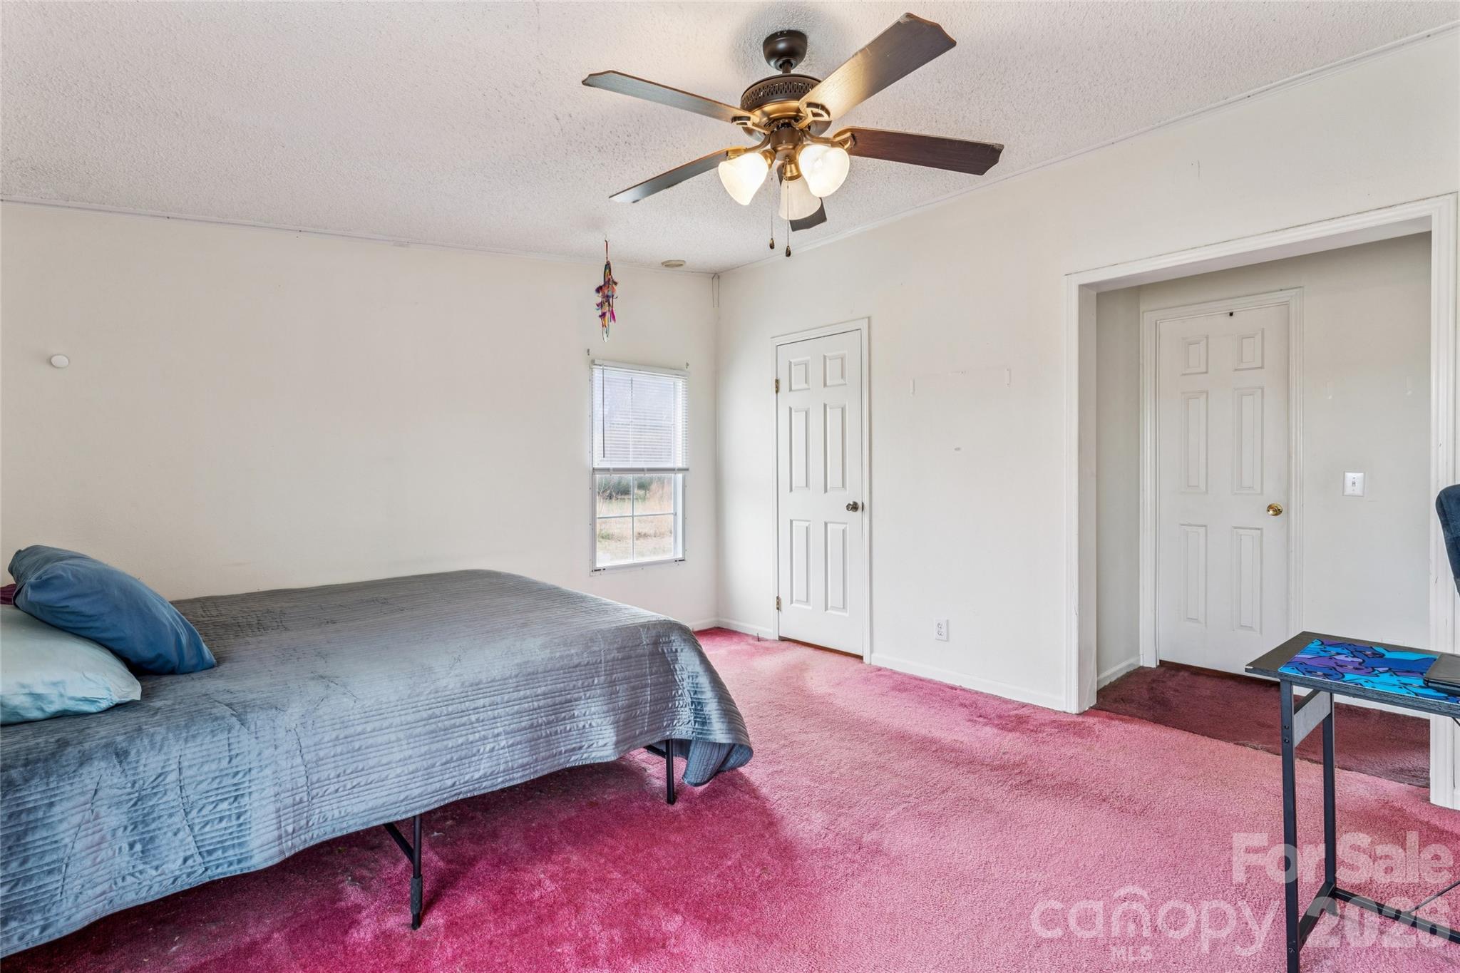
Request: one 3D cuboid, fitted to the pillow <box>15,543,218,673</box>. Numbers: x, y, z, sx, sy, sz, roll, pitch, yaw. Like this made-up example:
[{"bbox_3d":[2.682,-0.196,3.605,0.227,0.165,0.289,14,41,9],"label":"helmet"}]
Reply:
[{"bbox_3d":[-1.658,0.329,1.748,0.600,0.170,0.462,0,-43,46],"label":"pillow"}]

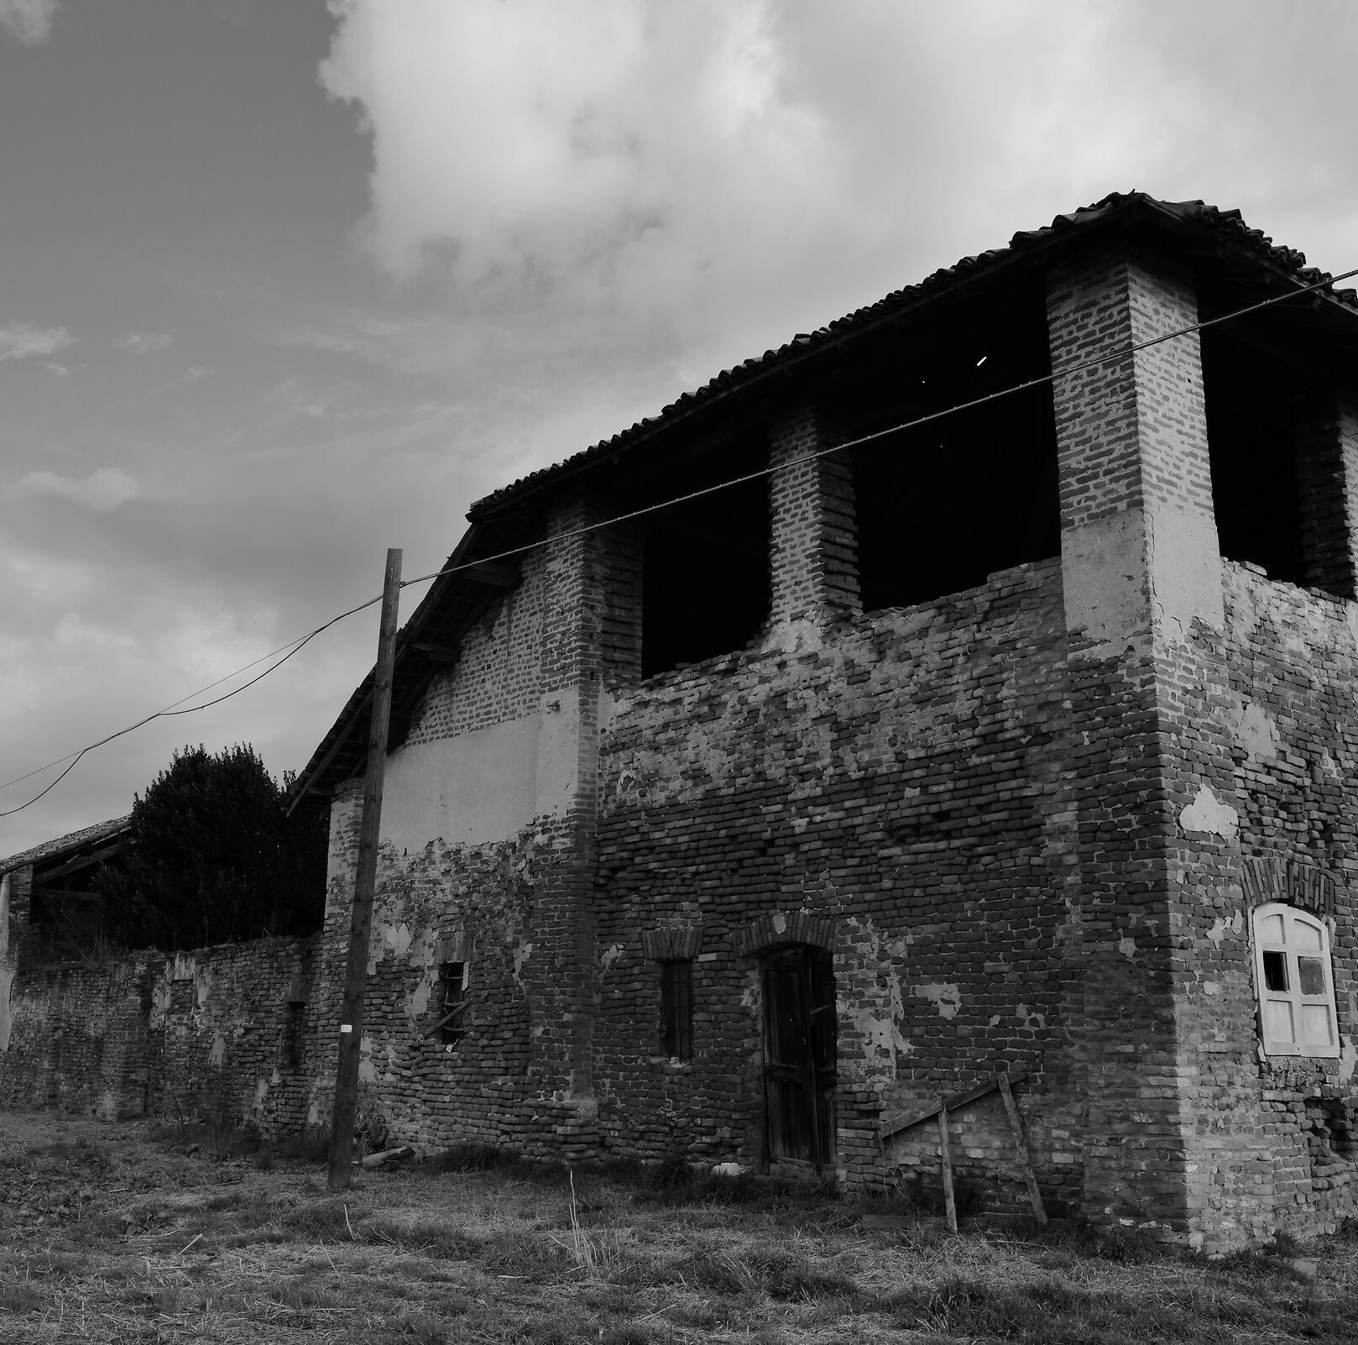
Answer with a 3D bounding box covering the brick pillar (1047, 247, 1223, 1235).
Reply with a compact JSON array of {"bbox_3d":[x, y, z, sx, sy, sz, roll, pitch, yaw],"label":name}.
[{"bbox_3d":[3.393,0.348,11.283,0.880,6.930,0.750,11,-17,-37],"label":"brick pillar"}]

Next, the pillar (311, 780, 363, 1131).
[{"bbox_3d":[-4.219,3.740,20.652,0.630,4.620,0.875,12,-18,-38],"label":"pillar"}]

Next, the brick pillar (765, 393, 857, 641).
[{"bbox_3d":[1.242,-1.357,14.443,0.490,2.150,0.675,11,-17,-37],"label":"brick pillar"}]

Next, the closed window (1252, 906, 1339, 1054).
[{"bbox_3d":[4.625,2.317,11.789,1.063,1.135,0.100,11,-17,-37],"label":"closed window"}]

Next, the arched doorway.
[{"bbox_3d":[1.035,3.263,13.389,0.200,1.874,0.927,11,-17,-37],"label":"arched doorway"}]

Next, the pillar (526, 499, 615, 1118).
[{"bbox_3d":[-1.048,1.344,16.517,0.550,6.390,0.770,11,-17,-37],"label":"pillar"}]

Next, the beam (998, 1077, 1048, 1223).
[{"bbox_3d":[2.443,3.366,11.114,0.060,1.099,0.075,19,-46,-31],"label":"beam"}]

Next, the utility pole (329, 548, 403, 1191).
[{"bbox_3d":[-2.620,1.521,13.255,0.182,5.407,0.182,14,-19,-37],"label":"utility pole"}]

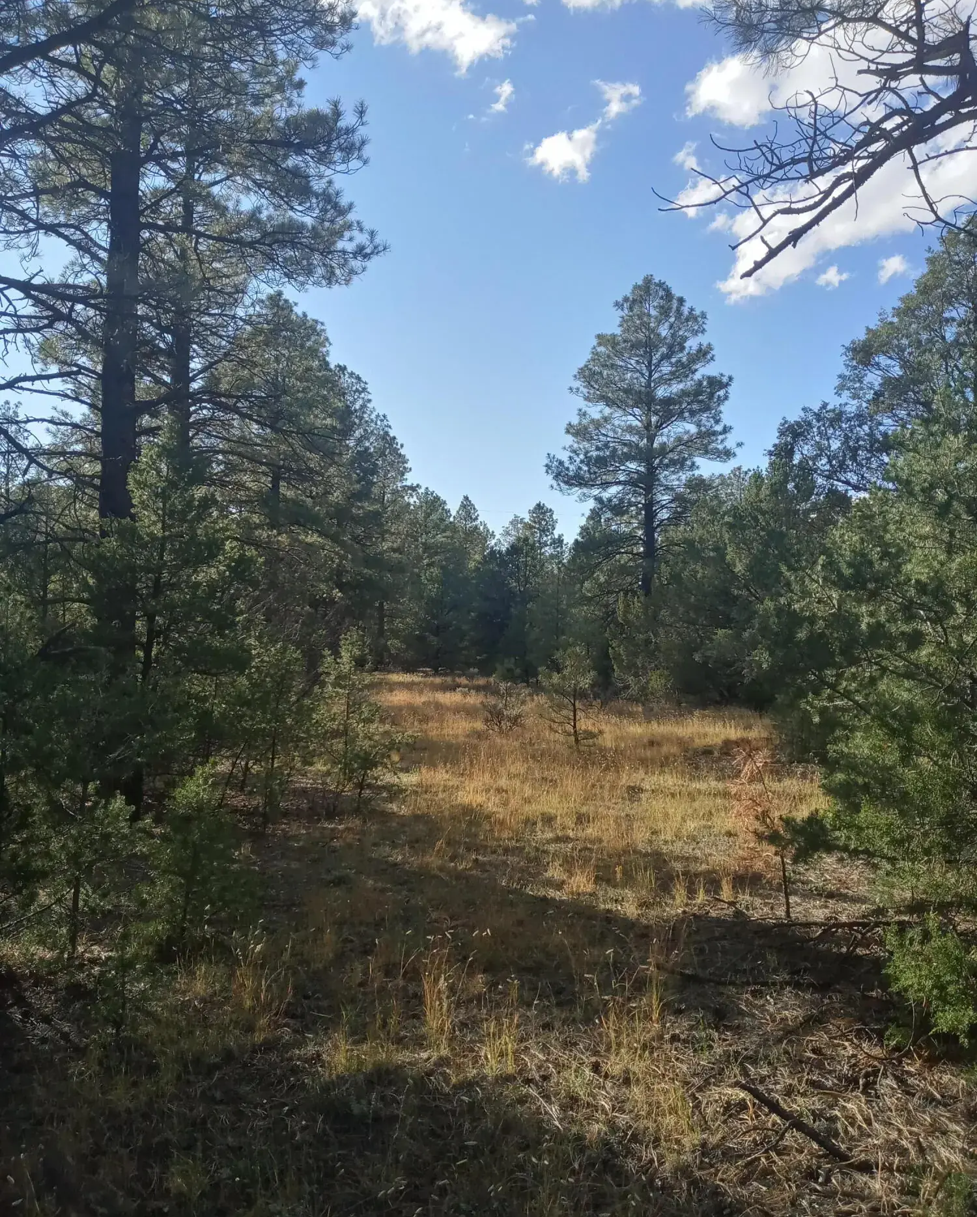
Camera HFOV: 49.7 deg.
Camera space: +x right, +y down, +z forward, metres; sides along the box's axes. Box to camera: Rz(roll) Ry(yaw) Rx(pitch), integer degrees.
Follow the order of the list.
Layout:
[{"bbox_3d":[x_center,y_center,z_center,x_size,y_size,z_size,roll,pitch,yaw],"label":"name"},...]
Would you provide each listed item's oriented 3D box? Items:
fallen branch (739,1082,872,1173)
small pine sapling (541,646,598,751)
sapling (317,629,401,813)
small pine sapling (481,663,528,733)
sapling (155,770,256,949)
[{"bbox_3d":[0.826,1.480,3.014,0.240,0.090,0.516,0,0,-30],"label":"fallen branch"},{"bbox_3d":[0.888,0.984,11.574,0.626,1.151,0.607,0,0,0],"label":"small pine sapling"},{"bbox_3d":[-0.990,0.854,8.073,0.647,1.387,0.628,0,0,0],"label":"sapling"},{"bbox_3d":[0.199,1.115,12.902,0.586,0.897,0.568,0,0,0],"label":"small pine sapling"},{"bbox_3d":[-1.294,1.120,4.785,0.448,0.832,0.435,0,0,0],"label":"sapling"}]

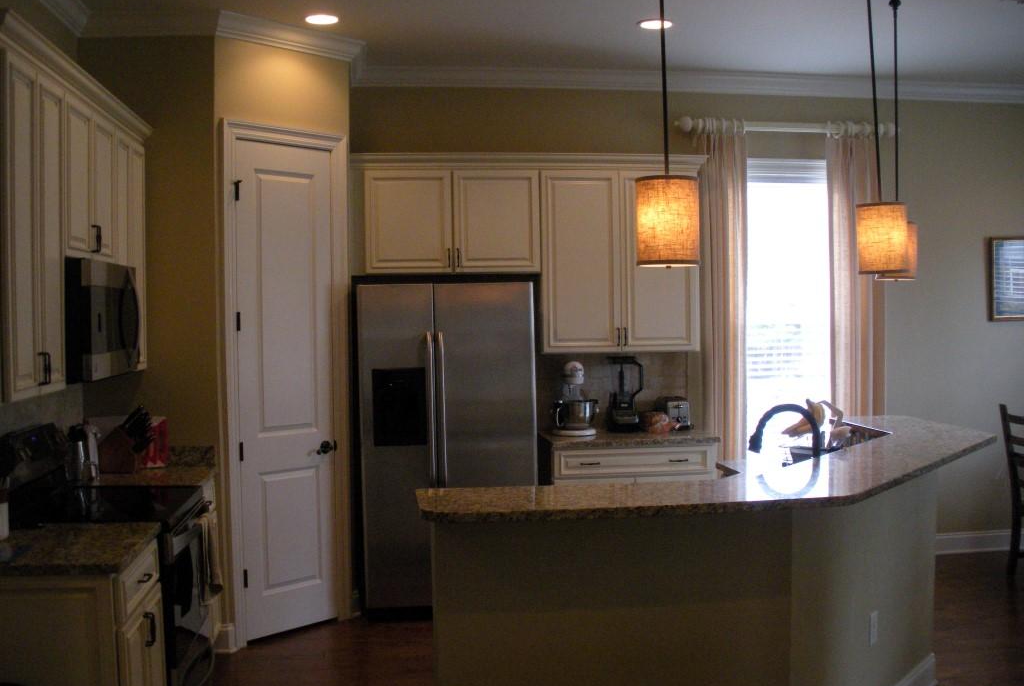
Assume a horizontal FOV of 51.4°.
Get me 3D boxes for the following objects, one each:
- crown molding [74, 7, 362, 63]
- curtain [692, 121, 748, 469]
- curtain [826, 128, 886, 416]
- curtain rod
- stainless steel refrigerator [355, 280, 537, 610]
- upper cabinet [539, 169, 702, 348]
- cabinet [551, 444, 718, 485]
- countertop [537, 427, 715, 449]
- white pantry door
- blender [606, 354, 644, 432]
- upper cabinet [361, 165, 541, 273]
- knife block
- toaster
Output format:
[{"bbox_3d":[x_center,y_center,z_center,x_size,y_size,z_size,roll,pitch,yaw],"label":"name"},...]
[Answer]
[{"bbox_3d":[-1.336,-1.482,5.135,1.490,0.120,0.429,-2,2,-28],"label":"crown molding"},{"bbox_3d":[1.261,0.045,6.394,0.350,2.690,0.130,-1,2,-7],"label":"curtain"},{"bbox_3d":[2.064,0.064,6.378,0.370,2.630,0.110,-1,2,-7],"label":"curtain"},{"bbox_3d":[1.670,-1.302,6.416,1.420,0.090,0.100,-1,2,-7],"label":"curtain rod"},{"bbox_3d":[-0.371,0.562,5.848,0.910,1.758,0.820,-1,2,-7],"label":"stainless steel refrigerator"},{"bbox_3d":[0.597,-0.468,6.214,0.915,1.040,0.340,-1,2,-7],"label":"upper cabinet"},{"bbox_3d":[0.627,0.982,6.006,0.900,0.880,0.610,-1,2,-7],"label":"cabinet"},{"bbox_3d":[0.646,0.538,6.103,0.935,0.036,0.645,-1,2,-7],"label":"countertop"},{"bbox_3d":[-1.128,0.230,5.372,0.045,2.440,0.590,1,2,40],"label":"white pantry door"},{"bbox_3d":[0.645,0.294,6.111,0.200,0.425,0.200,-1,2,-4],"label":"blender"},{"bbox_3d":[-0.350,-0.678,6.088,1.000,0.585,0.340,-1,2,-7],"label":"upper cabinet"},{"bbox_3d":[-1.732,0.467,4.692,0.165,0.205,0.100,-1,2,-7],"label":"knife block"},{"bbox_3d":[0.942,0.408,6.203,0.150,0.180,0.260,-1,2,-3],"label":"toaster"}]

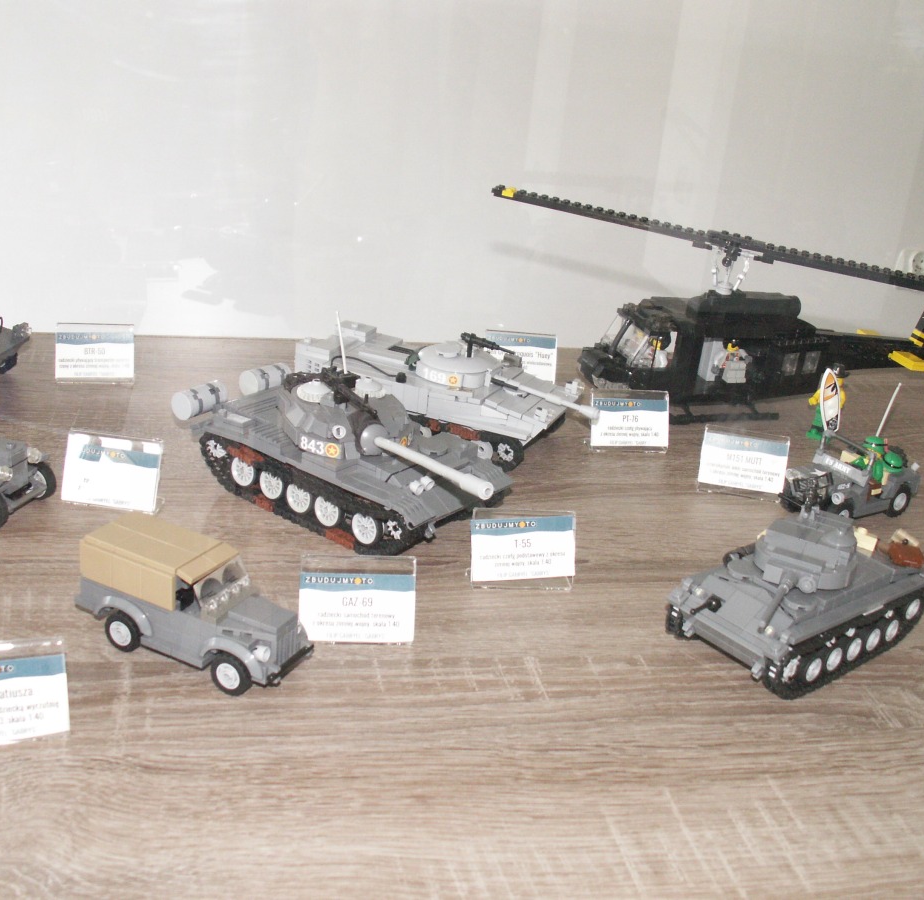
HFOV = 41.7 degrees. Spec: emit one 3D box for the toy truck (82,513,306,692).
[{"bbox_3d":[-0.117,0.066,0.536,0.101,0.050,0.046,15,25,21],"label":"toy truck"}]

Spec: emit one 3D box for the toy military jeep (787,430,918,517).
[{"bbox_3d":[0.241,0.015,0.743,0.087,0.050,0.044,-11,28,-34],"label":"toy military jeep"}]

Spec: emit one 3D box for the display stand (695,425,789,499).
[{"bbox_3d":[0.176,0.008,0.756,0.051,0.031,0.004,8,6,6],"label":"display stand"}]

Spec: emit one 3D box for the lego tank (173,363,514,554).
[{"bbox_3d":[-0.065,-0.006,0.672,0.205,0.077,0.084,22,28,34],"label":"lego tank"}]

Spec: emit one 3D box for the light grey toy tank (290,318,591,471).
[{"bbox_3d":[-0.006,-0.043,0.798,0.199,0.066,0.076,14,24,20],"label":"light grey toy tank"}]

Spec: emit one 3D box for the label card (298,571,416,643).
[{"bbox_3d":[-0.047,0.071,0.549,0.051,0.031,0.004,2,6,-8],"label":"label card"}]

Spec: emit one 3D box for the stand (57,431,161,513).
[{"bbox_3d":[-0.187,0.011,0.655,0.050,0.038,0.018,7,23,5],"label":"stand"}]

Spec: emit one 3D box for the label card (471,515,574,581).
[{"bbox_3d":[0.030,0.049,0.606,0.051,0.032,0.004,-2,3,-7],"label":"label card"}]

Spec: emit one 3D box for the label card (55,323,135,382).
[{"bbox_3d":[-0.249,-0.066,0.825,0.050,0.038,0.018,0,23,-13],"label":"label card"}]

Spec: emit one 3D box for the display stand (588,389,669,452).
[{"bbox_3d":[0.112,-0.020,0.808,0.051,0.038,0.019,2,23,-9],"label":"display stand"}]

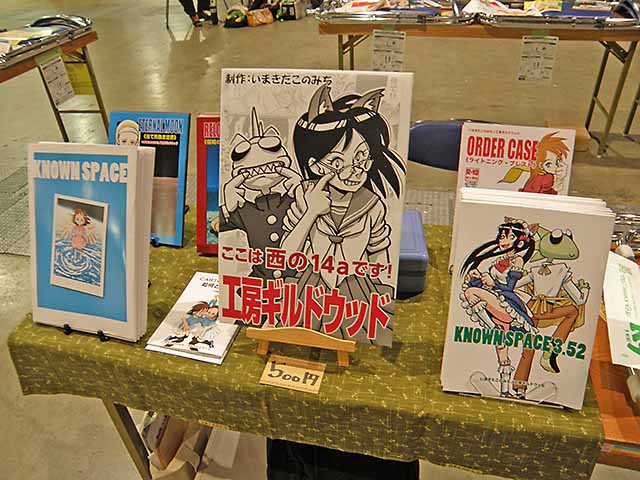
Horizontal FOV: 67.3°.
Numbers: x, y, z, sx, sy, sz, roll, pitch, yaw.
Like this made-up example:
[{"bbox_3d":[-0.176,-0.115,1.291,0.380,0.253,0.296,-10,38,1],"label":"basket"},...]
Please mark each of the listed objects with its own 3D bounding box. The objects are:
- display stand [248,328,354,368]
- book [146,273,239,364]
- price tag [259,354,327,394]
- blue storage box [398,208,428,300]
[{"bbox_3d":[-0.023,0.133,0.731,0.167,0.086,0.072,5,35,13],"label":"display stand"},{"bbox_3d":[-0.191,0.126,0.825,0.132,0.011,0.188,5,35,13],"label":"book"},{"bbox_3d":[-0.038,0.197,0.712,0.088,0.003,0.054,6,35,13],"label":"price tag"},{"bbox_3d":[0.092,0.018,0.891,0.211,0.087,0.156,1,34,7],"label":"blue storage box"}]

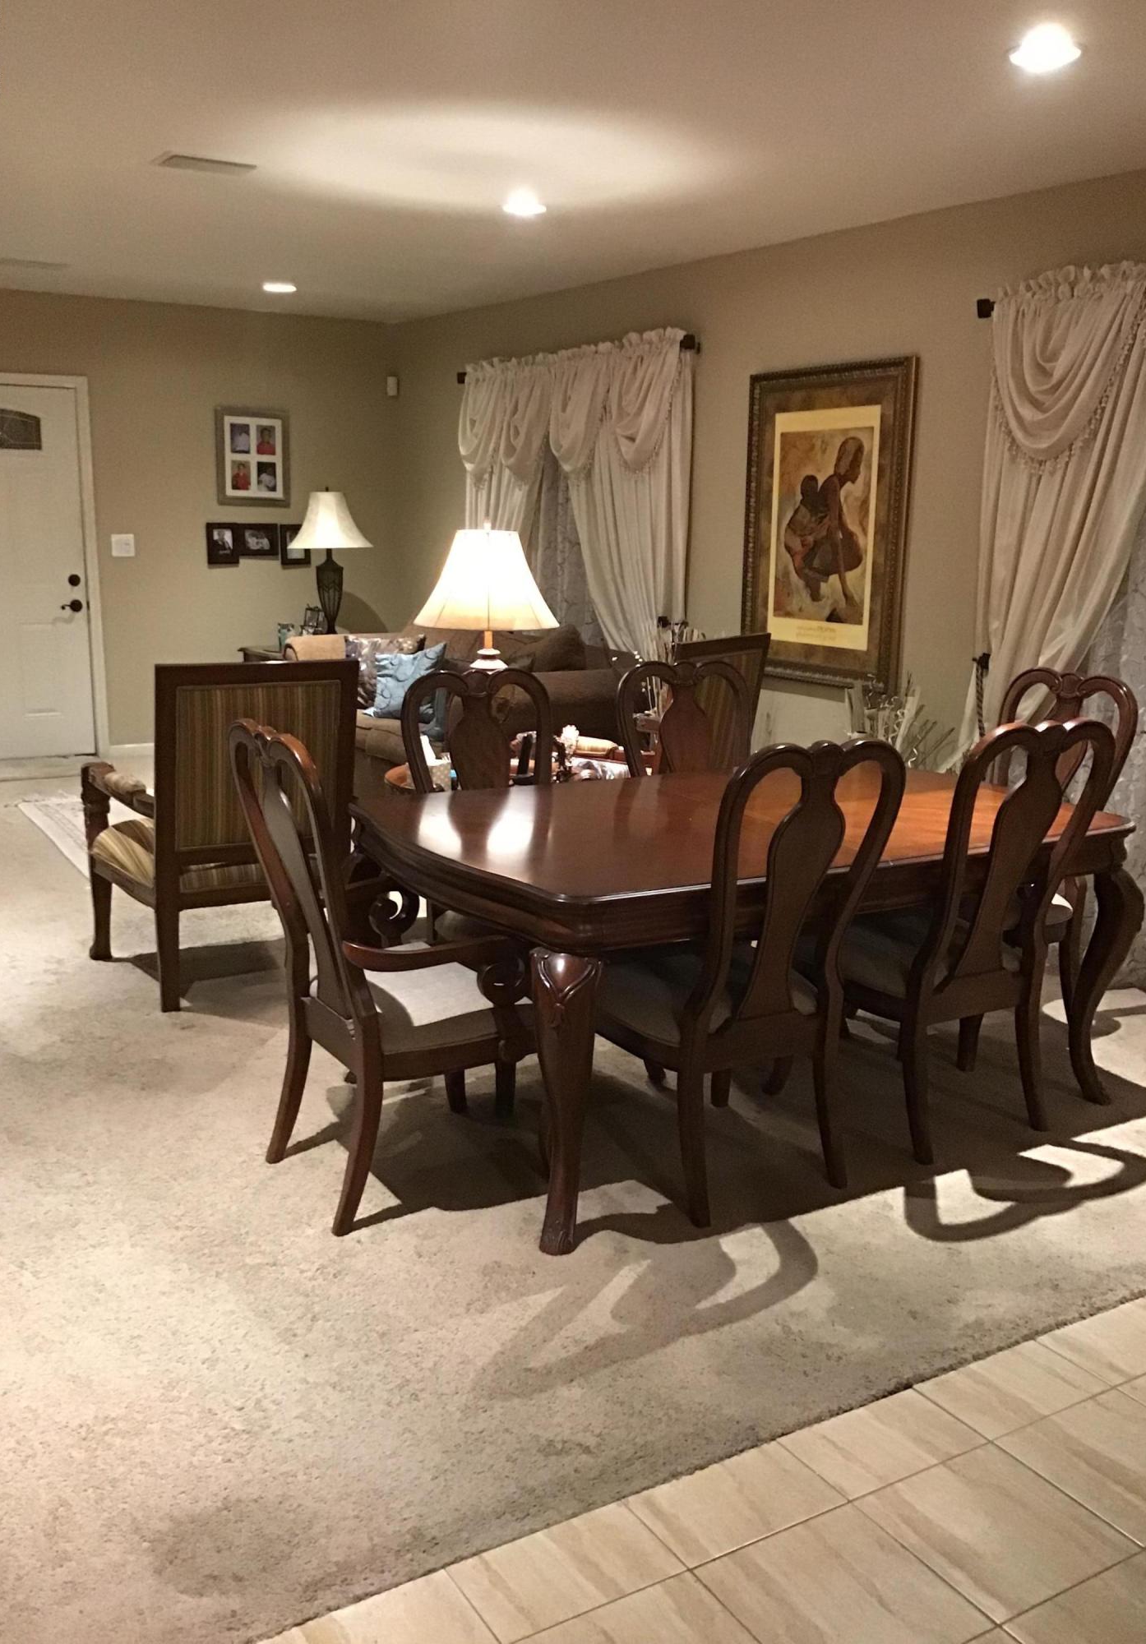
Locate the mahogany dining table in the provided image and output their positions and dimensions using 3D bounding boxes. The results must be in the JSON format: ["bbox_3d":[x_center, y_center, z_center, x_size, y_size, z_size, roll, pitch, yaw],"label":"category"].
[{"bbox_3d":[0.441,0.346,3.765,1.820,0.753,1.080,-6,14,-31],"label":"mahogany dining table"}]

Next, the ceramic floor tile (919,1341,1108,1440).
[{"bbox_3d":[0.782,1.007,2.609,0.300,0.010,0.178,-6,14,-31],"label":"ceramic floor tile"}]

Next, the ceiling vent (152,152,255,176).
[{"bbox_3d":[-1.181,-2.111,4.728,0.300,0.020,0.195,-6,14,-31],"label":"ceiling vent"}]

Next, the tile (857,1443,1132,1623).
[{"bbox_3d":[0.647,1.082,2.255,0.306,0.010,0.304,-6,14,-31],"label":"tile"}]

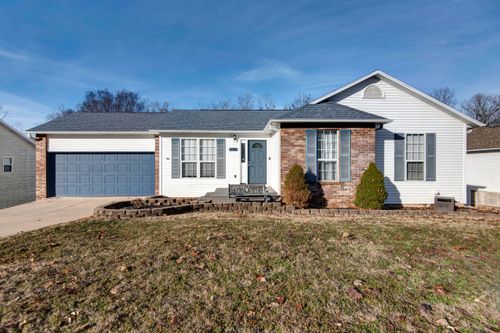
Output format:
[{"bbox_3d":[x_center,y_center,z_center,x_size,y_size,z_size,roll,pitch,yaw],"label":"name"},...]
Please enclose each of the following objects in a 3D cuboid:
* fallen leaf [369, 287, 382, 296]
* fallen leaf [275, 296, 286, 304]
[{"bbox_3d":[1.456,1.450,2.576,0.143,0.035,0.123,0,0,0],"label":"fallen leaf"},{"bbox_3d":[0.330,1.450,2.403,0.114,0.026,0.086,0,0,0],"label":"fallen leaf"}]

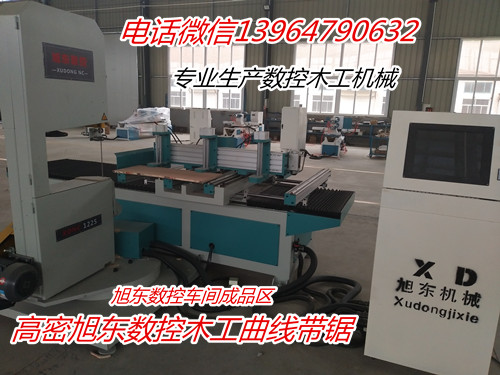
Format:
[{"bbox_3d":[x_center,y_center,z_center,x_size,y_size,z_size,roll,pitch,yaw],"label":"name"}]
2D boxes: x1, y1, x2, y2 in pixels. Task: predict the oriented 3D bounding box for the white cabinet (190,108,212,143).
[{"bbox_3d":[-2.050,-2.609,15.962,0.800,1.412,0.450,5,12,12],"label":"white cabinet"}]

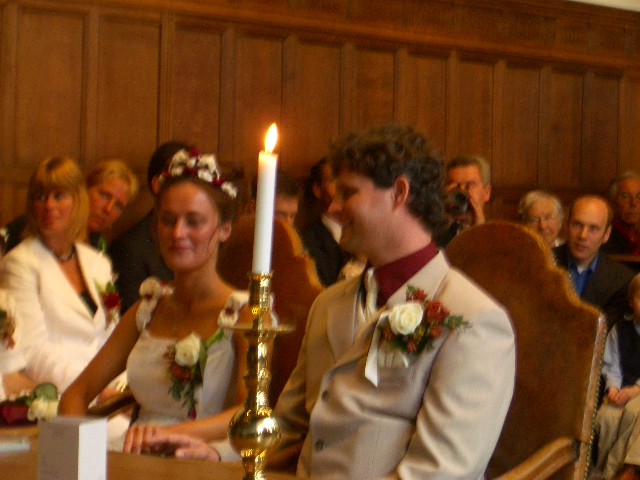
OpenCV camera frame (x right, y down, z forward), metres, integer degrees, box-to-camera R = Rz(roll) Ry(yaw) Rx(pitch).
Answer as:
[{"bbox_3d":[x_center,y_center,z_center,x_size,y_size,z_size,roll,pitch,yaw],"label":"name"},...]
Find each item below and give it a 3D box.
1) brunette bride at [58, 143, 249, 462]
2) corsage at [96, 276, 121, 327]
[{"bbox_3d":[-0.395,0.480,3.980,0.560,1.310,0.780,2,1,33],"label":"brunette bride"},{"bbox_3d":[-0.621,0.181,5.700,0.078,0.145,0.050,0,1,-34],"label":"corsage"}]

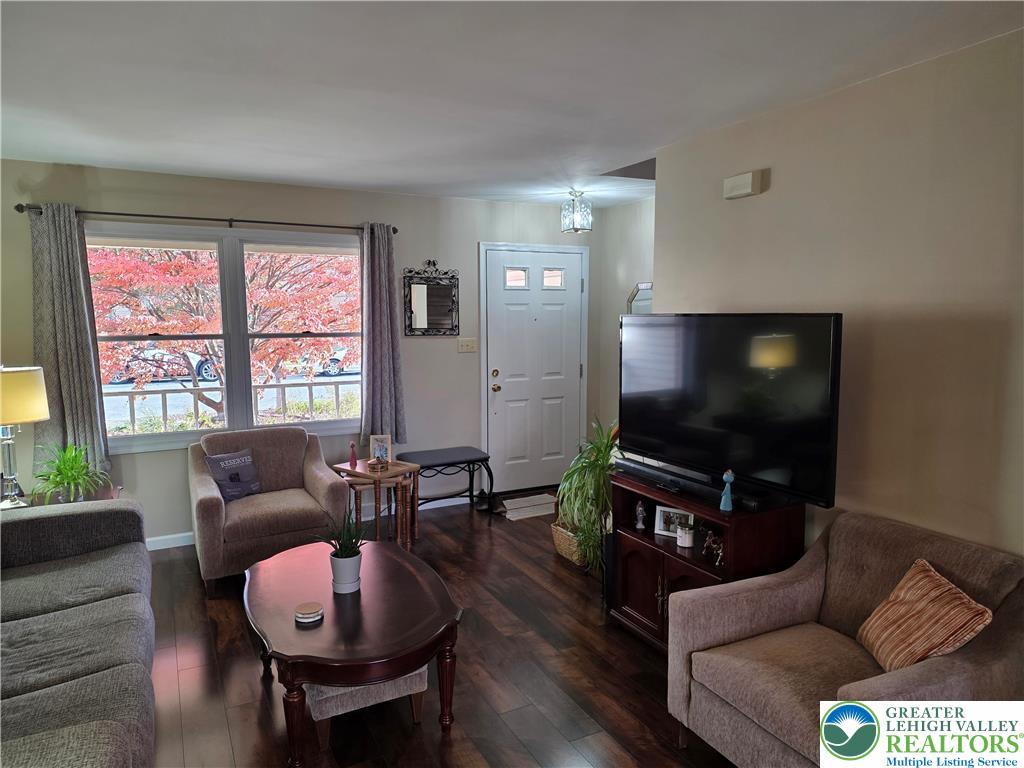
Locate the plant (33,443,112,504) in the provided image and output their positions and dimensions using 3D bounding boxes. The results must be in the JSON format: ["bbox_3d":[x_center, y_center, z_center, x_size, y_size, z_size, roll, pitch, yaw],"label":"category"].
[{"bbox_3d":[-2.375,0.497,3.663,0.380,0.330,0.380,-3,7,-27],"label":"plant"}]

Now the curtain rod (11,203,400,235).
[{"bbox_3d":[-1.866,-1.069,4.472,2.298,0.070,0.110,-3,6,-27],"label":"curtain rod"}]

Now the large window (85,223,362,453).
[{"bbox_3d":[-1.891,-0.308,4.648,1.851,1.463,0.100,-3,6,-27],"label":"large window"}]

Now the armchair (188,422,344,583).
[{"bbox_3d":[-1.514,0.724,4.203,0.810,0.820,0.840,-3,7,-27],"label":"armchair"}]

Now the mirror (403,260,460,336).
[{"bbox_3d":[-0.618,-0.653,5.249,0.460,0.580,0.030,-3,7,-27],"label":"mirror"}]

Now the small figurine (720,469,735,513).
[{"bbox_3d":[0.903,0.444,2.857,0.052,0.172,0.048,3,7,28],"label":"small figurine"}]

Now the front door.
[{"bbox_3d":[0.201,-0.119,5.754,0.955,2.030,0.070,-3,6,-27],"label":"front door"}]

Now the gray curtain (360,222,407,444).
[{"bbox_3d":[-0.958,-0.350,5.014,0.290,1.620,0.120,-3,7,-27],"label":"gray curtain"}]

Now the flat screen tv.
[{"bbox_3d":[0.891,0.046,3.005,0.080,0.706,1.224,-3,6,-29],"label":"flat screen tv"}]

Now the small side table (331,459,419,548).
[{"bbox_3d":[-0.922,0.827,4.727,0.550,0.500,0.400,5,8,37],"label":"small side table"}]

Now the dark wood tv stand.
[{"bbox_3d":[0.865,0.851,3.158,0.418,0.731,0.796,-3,6,-27],"label":"dark wood tv stand"}]

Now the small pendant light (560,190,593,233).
[{"bbox_3d":[0.478,-1.276,5.035,0.169,0.298,0.169,-3,6,-27],"label":"small pendant light"}]

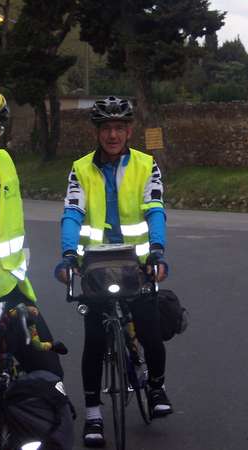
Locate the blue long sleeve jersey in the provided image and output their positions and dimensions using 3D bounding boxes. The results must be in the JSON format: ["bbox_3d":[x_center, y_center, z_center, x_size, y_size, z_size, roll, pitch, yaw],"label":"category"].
[{"bbox_3d":[-0.051,-0.095,7.530,0.530,0.570,0.380,0,7,2],"label":"blue long sleeve jersey"}]

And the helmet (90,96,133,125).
[{"bbox_3d":[-0.061,-0.563,7.550,0.205,0.155,0.270,0,3,-2],"label":"helmet"}]

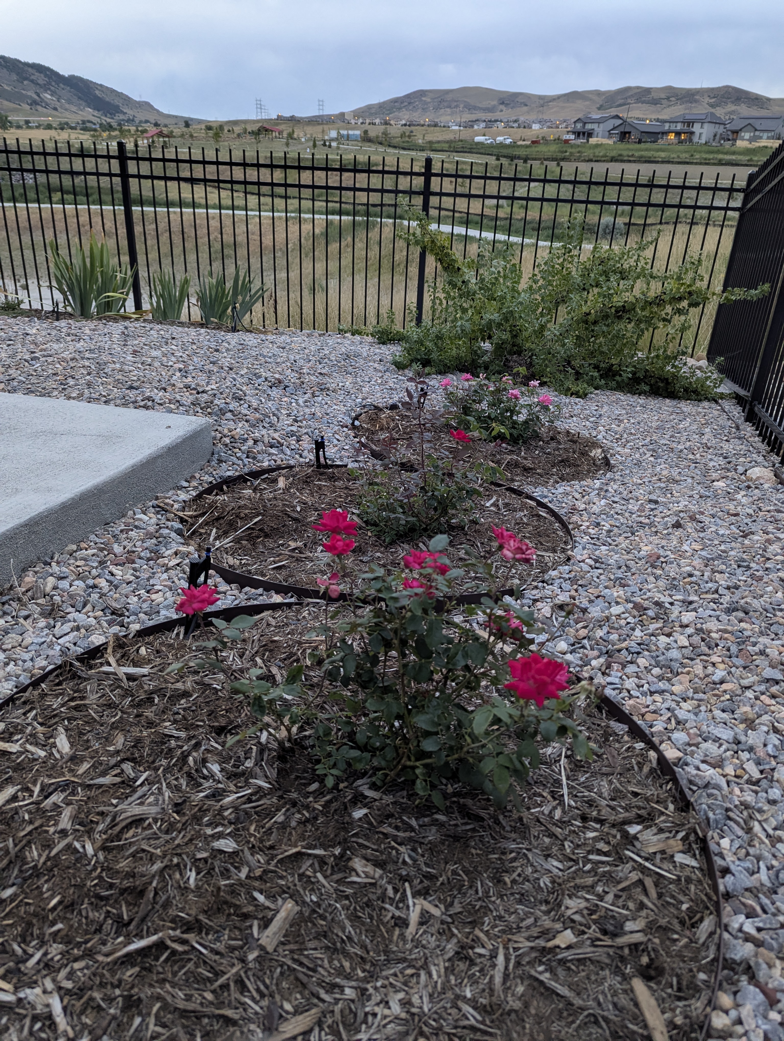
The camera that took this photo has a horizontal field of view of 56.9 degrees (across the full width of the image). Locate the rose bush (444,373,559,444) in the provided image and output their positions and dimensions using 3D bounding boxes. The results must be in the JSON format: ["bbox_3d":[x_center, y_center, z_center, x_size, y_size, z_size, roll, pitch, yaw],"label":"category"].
[{"bbox_3d":[0.464,-0.524,3.115,0.490,0.310,0.450,3,26,0],"label":"rose bush"}]

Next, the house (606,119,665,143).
[{"bbox_3d":[63.928,-100.778,187.192,15.000,5.800,11.000,-20,34,-38],"label":"house"}]

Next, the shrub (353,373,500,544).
[{"bbox_3d":[0.102,-0.155,2.012,0.400,0.390,0.380,3,26,0],"label":"shrub"}]

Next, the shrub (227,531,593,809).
[{"bbox_3d":[0.026,0.194,1.105,0.530,0.400,0.460,3,26,0],"label":"shrub"}]

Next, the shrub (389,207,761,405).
[{"bbox_3d":[1.083,-1.389,4.472,2.050,0.980,1.450,3,26,0],"label":"shrub"}]

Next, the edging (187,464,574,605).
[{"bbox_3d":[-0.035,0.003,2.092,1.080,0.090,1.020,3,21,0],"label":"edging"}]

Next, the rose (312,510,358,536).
[{"bbox_3d":[-0.089,0.003,1.120,0.071,0.042,0.068,3,26,0],"label":"rose"}]

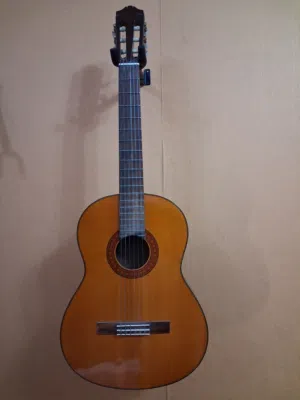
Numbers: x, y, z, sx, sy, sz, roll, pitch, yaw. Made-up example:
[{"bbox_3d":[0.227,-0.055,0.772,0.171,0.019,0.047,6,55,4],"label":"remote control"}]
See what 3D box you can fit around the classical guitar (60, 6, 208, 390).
[{"bbox_3d":[-0.046,-0.027,0.829,0.368,0.995,0.105,-1,-2,-1],"label":"classical guitar"}]

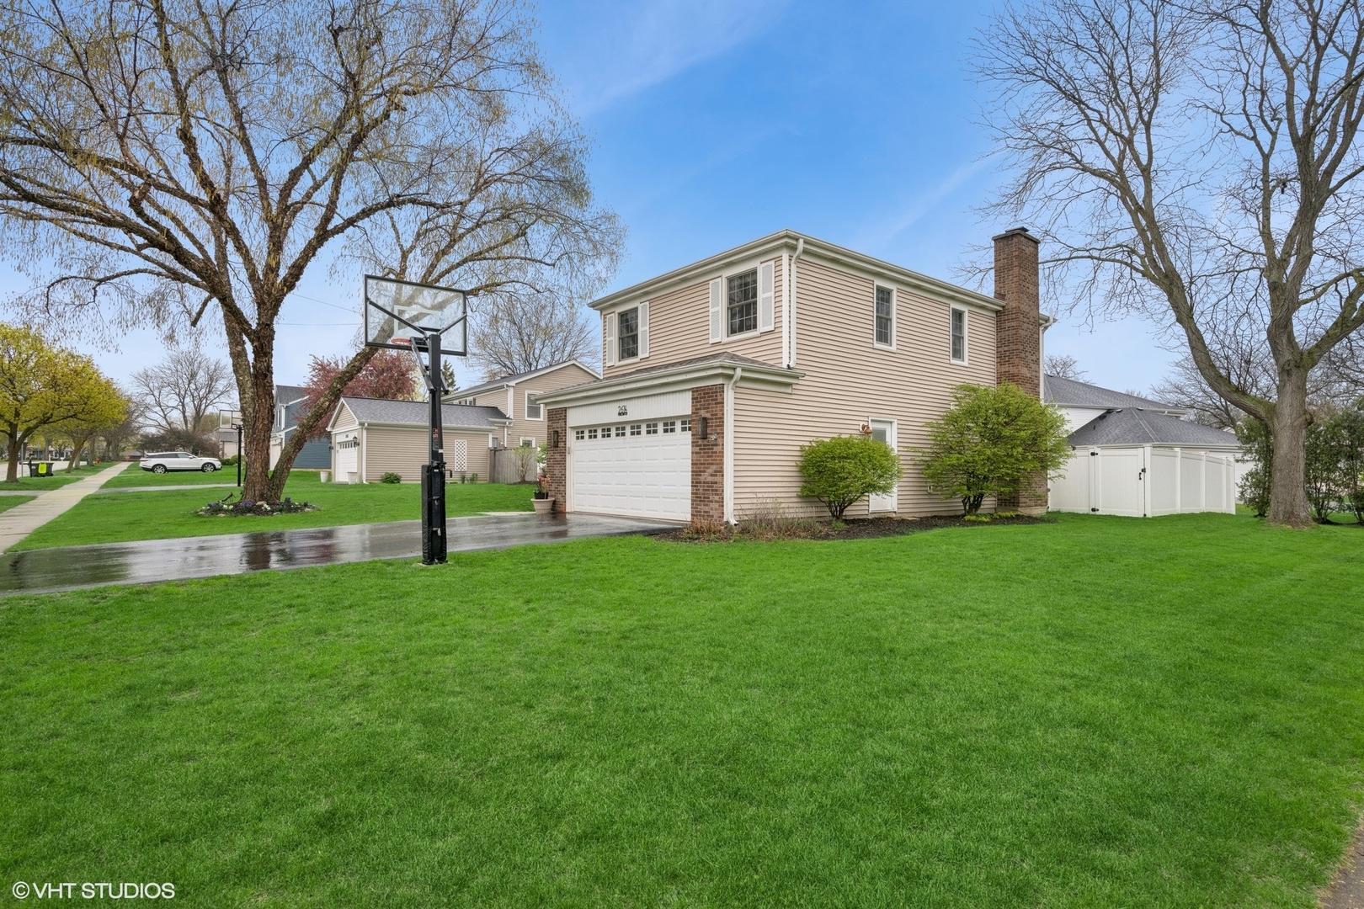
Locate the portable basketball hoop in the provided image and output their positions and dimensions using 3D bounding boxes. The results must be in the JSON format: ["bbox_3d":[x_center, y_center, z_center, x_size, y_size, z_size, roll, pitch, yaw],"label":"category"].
[{"bbox_3d":[-3.710,-0.490,9.110,1.370,3.900,1.600,1,-1,-38],"label":"portable basketball hoop"}]

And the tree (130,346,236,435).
[{"bbox_3d":[-55.930,-4.953,72.000,11.700,13.920,11.700,1,-1,0],"label":"tree"}]

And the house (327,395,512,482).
[{"bbox_3d":[-14.920,-0.800,35.580,7.200,4.650,7.500,1,-1,-38],"label":"house"}]

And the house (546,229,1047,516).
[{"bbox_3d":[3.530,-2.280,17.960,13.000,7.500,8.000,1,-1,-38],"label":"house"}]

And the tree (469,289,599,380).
[{"bbox_3d":[-11.375,-5.454,50.000,10.800,14.910,10.800,1,-1,0],"label":"tree"}]

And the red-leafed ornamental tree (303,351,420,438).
[{"bbox_3d":[-21.090,-2.619,42.000,7.700,8.520,7.700,1,-1,0],"label":"red-leafed ornamental tree"}]

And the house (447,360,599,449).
[{"bbox_3d":[-9.674,-1.600,39.286,7.600,6.600,12.400,1,-1,-38],"label":"house"}]

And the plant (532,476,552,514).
[{"bbox_3d":[-3.433,1.013,15.900,0.540,0.920,0.540,1,-1,0],"label":"plant"}]

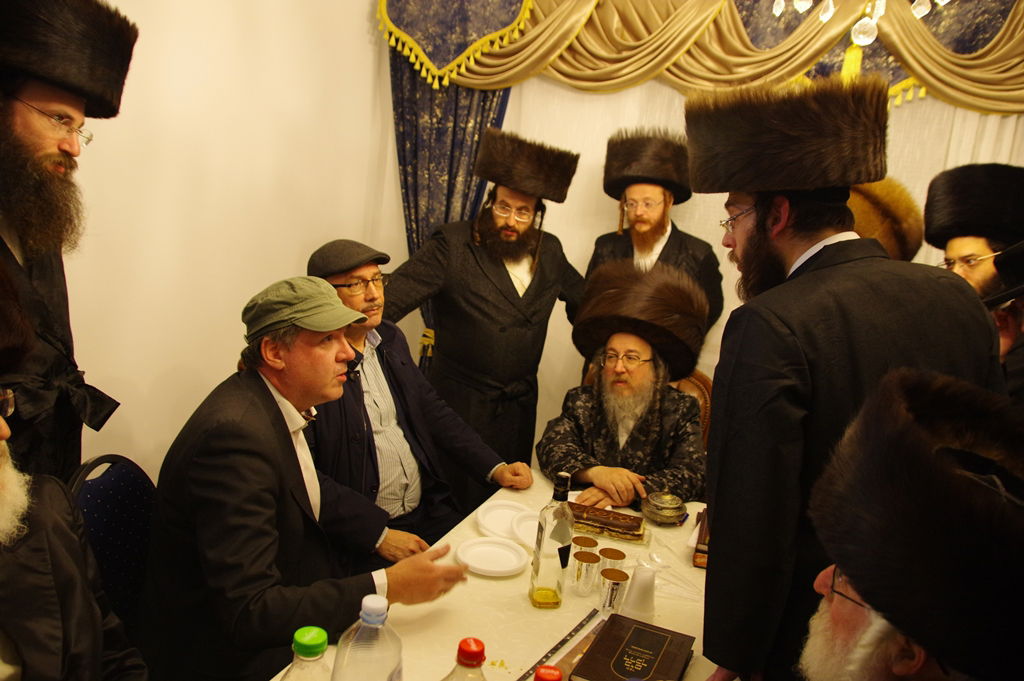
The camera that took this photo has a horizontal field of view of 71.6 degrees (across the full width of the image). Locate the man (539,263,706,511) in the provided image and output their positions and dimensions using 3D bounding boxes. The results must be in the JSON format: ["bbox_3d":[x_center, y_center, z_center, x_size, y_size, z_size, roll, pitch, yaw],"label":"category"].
[{"bbox_3d":[0.362,0.478,2.245,0.570,1.418,0.720,11,12,21],"label":"man"}]

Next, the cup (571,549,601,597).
[{"bbox_3d":[0.159,0.508,1.545,0.056,0.077,0.056,7,11,0],"label":"cup"}]

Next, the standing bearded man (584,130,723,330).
[{"bbox_3d":[0.465,0.172,2.684,0.520,1.872,0.370,10,11,14],"label":"standing bearded man"}]

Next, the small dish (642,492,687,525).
[{"bbox_3d":[0.423,0.467,1.972,0.123,0.061,0.123,7,11,0],"label":"small dish"}]

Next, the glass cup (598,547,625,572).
[{"bbox_3d":[0.217,0.510,1.577,0.056,0.077,0.056,7,11,0],"label":"glass cup"}]

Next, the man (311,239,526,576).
[{"bbox_3d":[-0.409,0.426,2.092,0.740,1.393,0.600,13,13,30],"label":"man"}]

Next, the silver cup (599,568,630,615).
[{"bbox_3d":[0.211,0.527,1.488,0.056,0.076,0.056,7,11,0],"label":"silver cup"}]

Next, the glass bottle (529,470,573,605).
[{"bbox_3d":[0.089,0.409,1.469,0.071,0.283,0.068,6,11,-4],"label":"glass bottle"}]

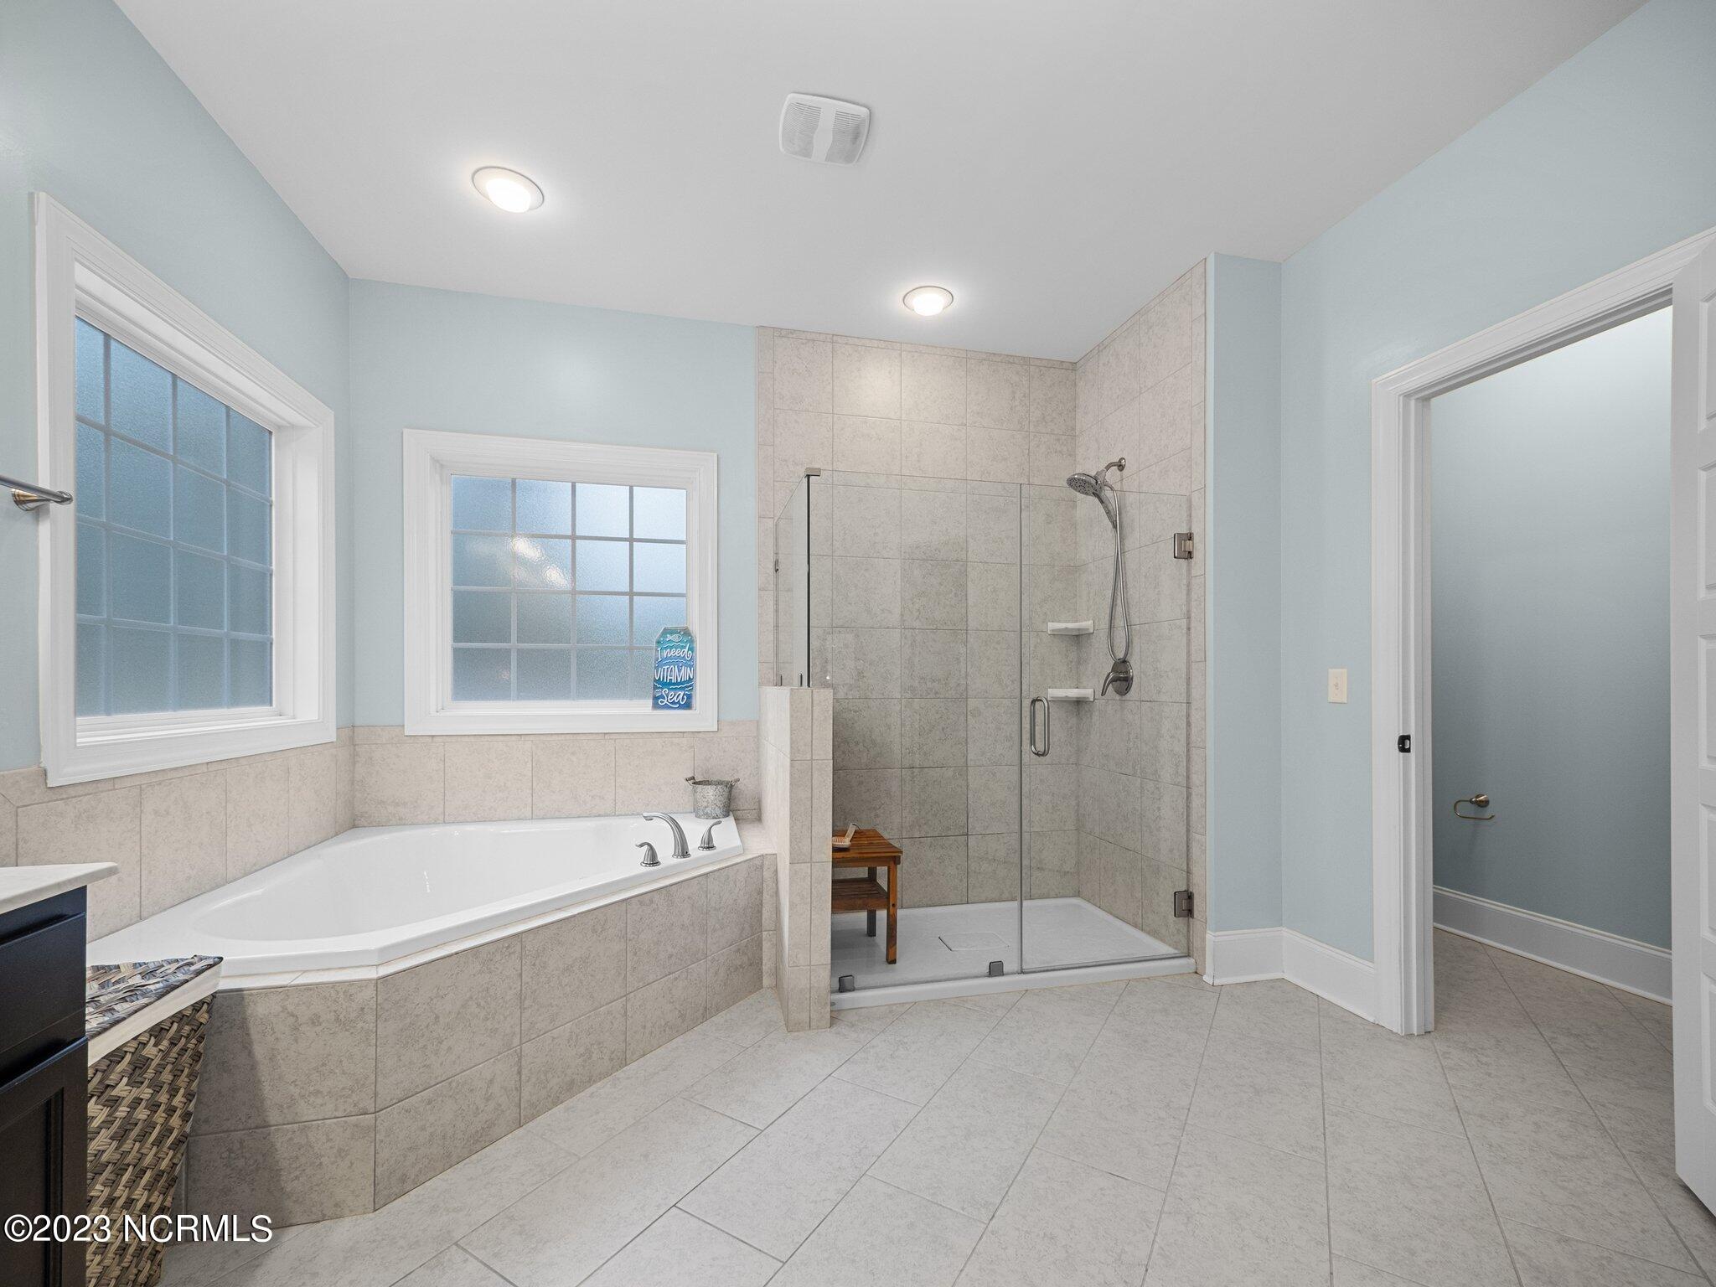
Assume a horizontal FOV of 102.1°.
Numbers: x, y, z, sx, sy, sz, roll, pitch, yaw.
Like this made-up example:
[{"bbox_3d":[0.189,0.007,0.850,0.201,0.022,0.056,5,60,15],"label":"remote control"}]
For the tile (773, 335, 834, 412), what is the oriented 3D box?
[{"bbox_3d":[-0.250,-1.239,3.215,0.268,0.326,0.010,0,0,-13],"label":"tile"}]

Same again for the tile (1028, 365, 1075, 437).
[{"bbox_3d":[0.986,-1.225,3.509,0.260,0.330,0.010,0,0,-13],"label":"tile"}]

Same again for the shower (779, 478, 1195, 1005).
[{"bbox_3d":[0.464,0.339,2.934,1.523,1.807,0.829,0,-1,-14],"label":"shower"}]

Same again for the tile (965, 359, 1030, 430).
[{"bbox_3d":[0.690,-1.217,3.407,0.326,0.326,0.012,0,-1,-14],"label":"tile"}]

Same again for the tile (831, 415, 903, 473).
[{"bbox_3d":[0.047,-0.902,3.287,0.330,0.330,0.010,0,0,-13],"label":"tile"}]

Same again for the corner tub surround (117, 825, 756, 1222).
[{"bbox_3d":[-1.059,0.981,2.246,1.627,0.548,1.520,0,-1,-13],"label":"corner tub surround"}]

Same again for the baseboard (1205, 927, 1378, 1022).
[{"bbox_3d":[1.528,1.185,2.481,0.320,0.200,0.400,0,-1,-14],"label":"baseboard"}]

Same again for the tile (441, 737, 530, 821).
[{"bbox_3d":[-1.550,0.578,2.913,0.328,0.331,0.010,0,0,-13],"label":"tile"}]

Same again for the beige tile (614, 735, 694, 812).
[{"bbox_3d":[-0.888,0.583,3.042,0.326,0.326,0.012,0,-1,-14],"label":"beige tile"}]

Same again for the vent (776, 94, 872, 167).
[{"bbox_3d":[-0.097,-1.486,2.021,0.247,0.030,0.232,0,-1,-13],"label":"vent"}]

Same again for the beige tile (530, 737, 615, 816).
[{"bbox_3d":[-1.222,0.583,2.991,0.338,0.338,0.010,0,0,-13],"label":"beige tile"}]

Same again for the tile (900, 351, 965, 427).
[{"bbox_3d":[0.369,-1.221,3.331,0.326,0.326,0.012,0,-1,-14],"label":"tile"}]

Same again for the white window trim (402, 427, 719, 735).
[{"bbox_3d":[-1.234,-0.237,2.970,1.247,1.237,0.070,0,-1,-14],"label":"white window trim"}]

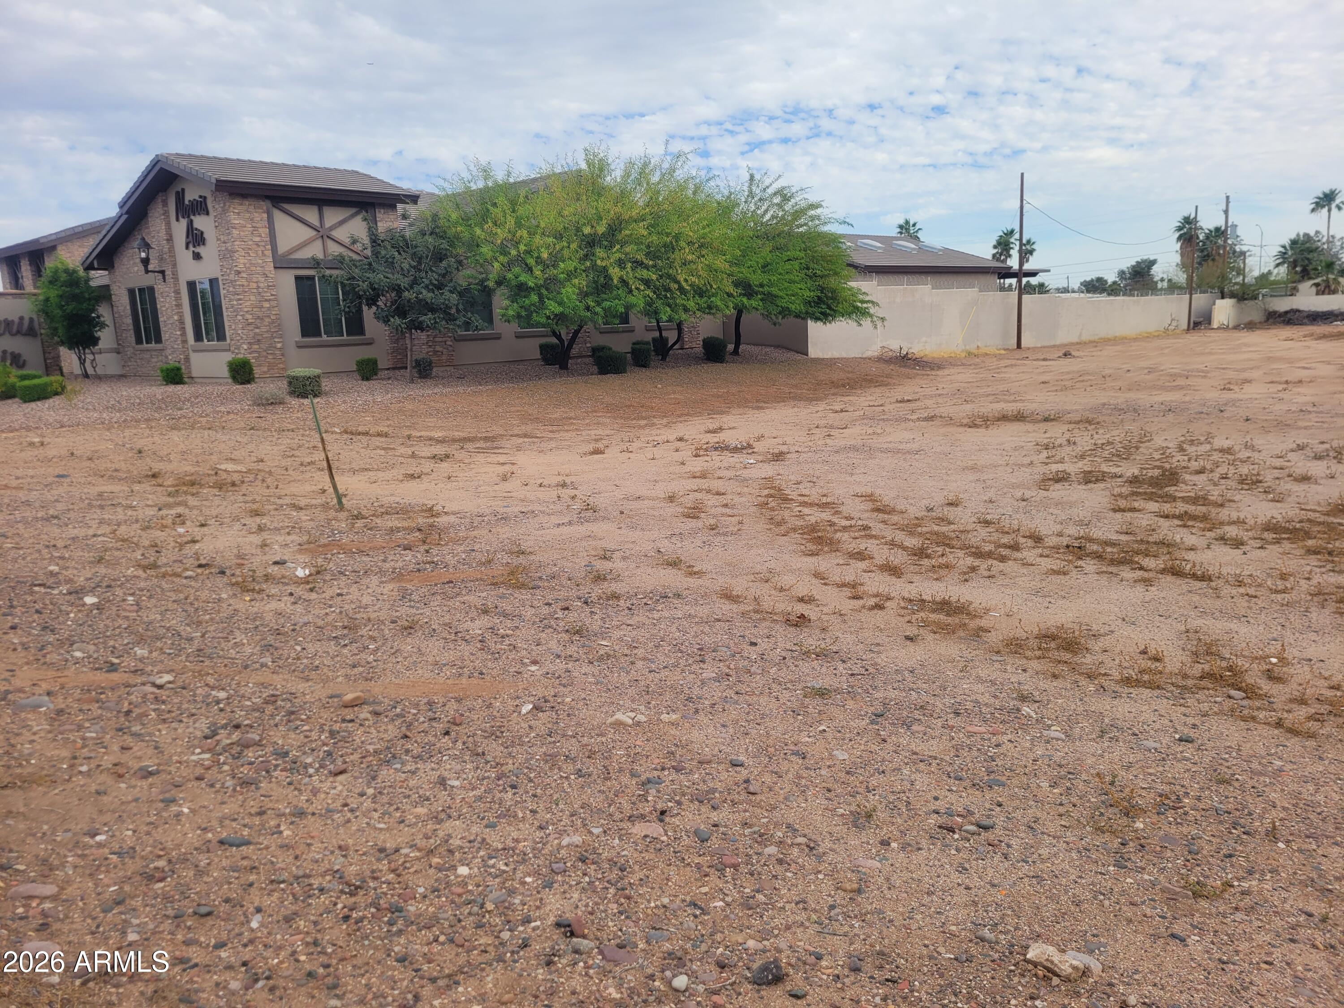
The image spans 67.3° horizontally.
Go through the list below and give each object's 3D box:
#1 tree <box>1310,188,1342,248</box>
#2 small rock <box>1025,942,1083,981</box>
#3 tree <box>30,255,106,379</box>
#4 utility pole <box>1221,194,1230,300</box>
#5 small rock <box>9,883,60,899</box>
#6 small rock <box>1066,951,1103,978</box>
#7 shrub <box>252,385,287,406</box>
[{"bbox_3d":[62.160,-23.964,96.040,3.300,11.650,3.300,4,12,32],"label":"tree"},{"bbox_3d":[0.934,1.117,2.474,0.060,0.039,0.138,-11,14,-40],"label":"small rock"},{"bbox_3d":[-18.817,-5.820,31.459,2.050,3.800,2.050,-8,12,-29],"label":"tree"},{"bbox_3d":[43.173,-19.095,78.878,0.400,9.850,0.400,3,12,28],"label":"utility pole"},{"bbox_3d":[-1.902,1.149,3.007,0.135,0.022,0.048,-5,11,-14],"label":"small rock"},{"bbox_3d":[1.008,1.121,2.468,0.050,0.028,0.098,-10,13,-37],"label":"small rock"},{"bbox_3d":[-7.827,-2.144,19.566,0.680,0.380,0.600,-7,11,-21],"label":"shrub"}]

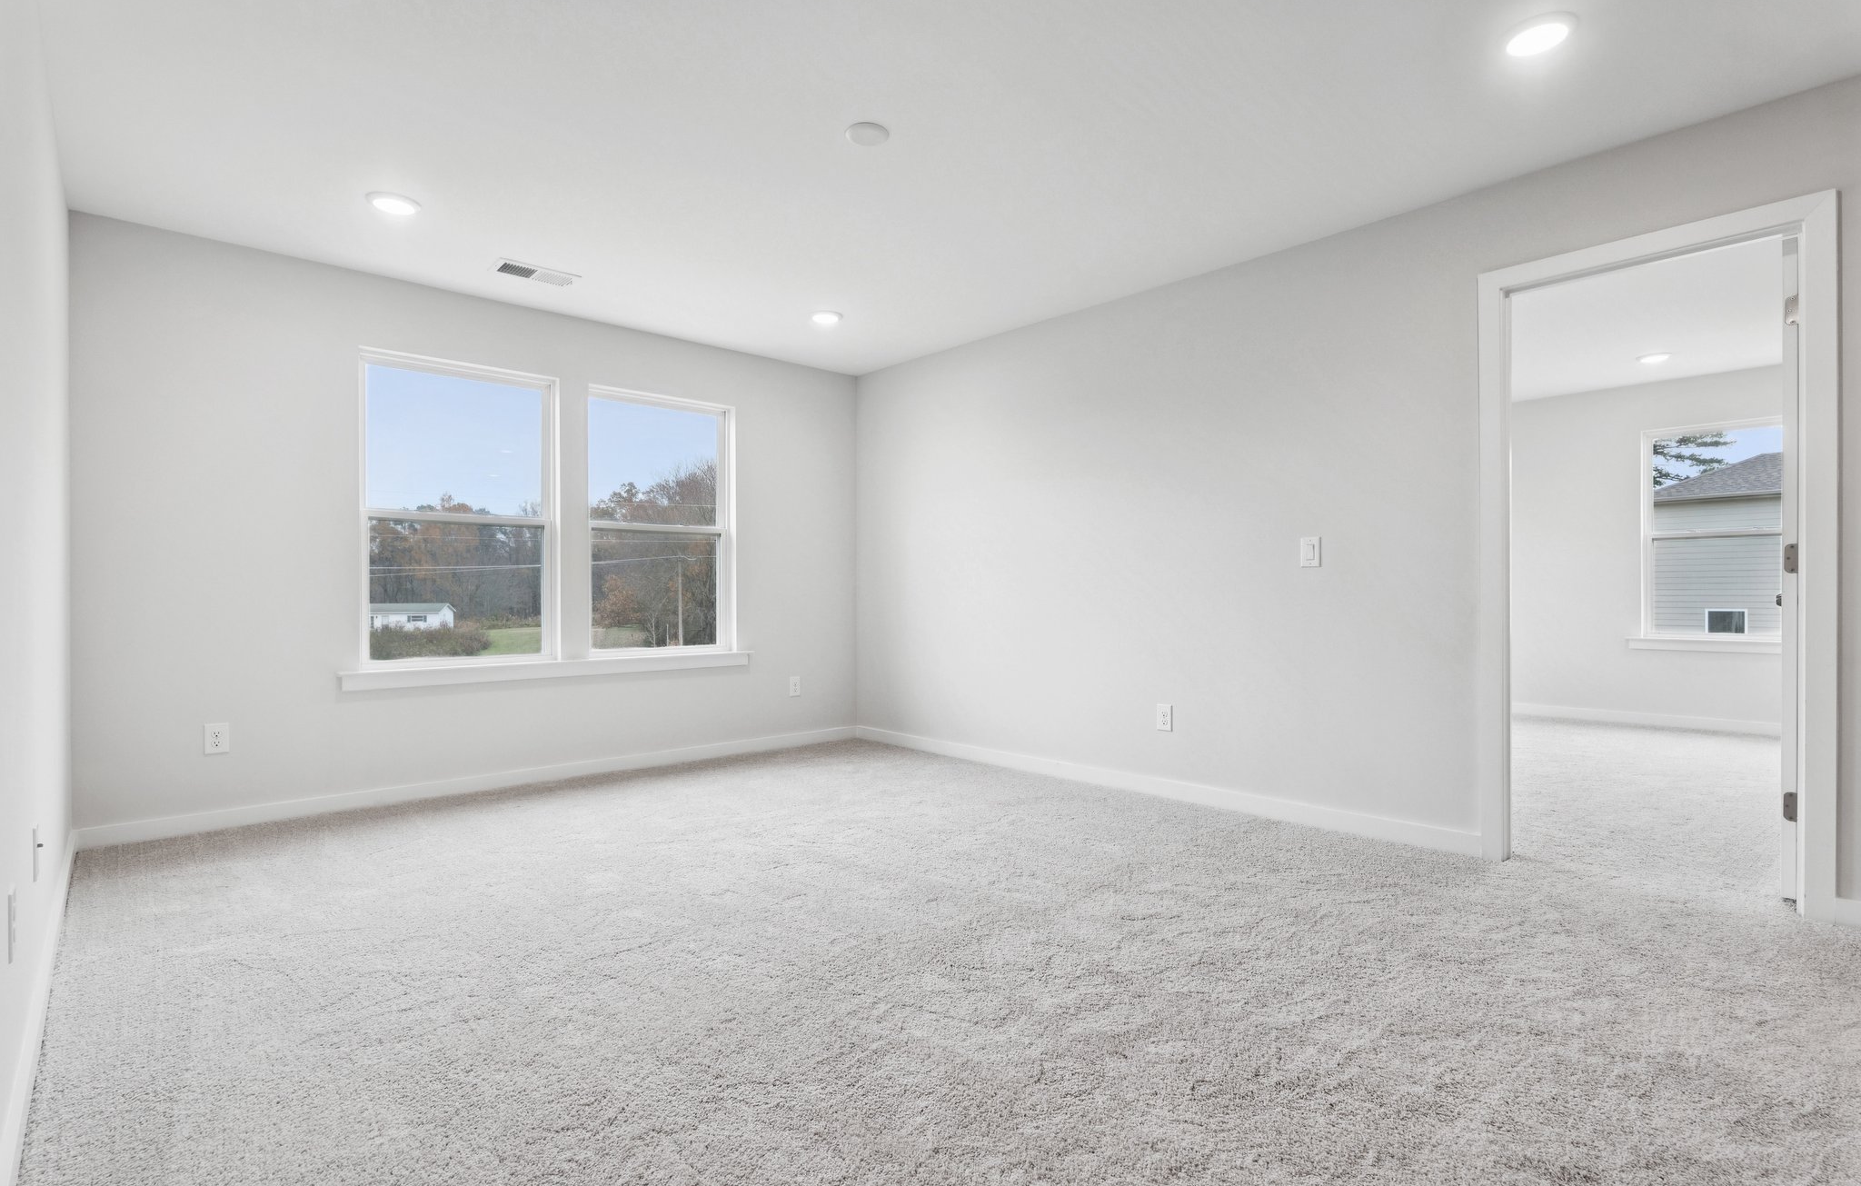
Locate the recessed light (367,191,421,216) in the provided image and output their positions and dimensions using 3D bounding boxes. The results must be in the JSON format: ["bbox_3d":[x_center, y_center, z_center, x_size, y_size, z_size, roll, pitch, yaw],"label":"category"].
[{"bbox_3d":[-2.012,-1.453,3.106,0.180,0.020,0.180,0,0,-41],"label":"recessed light"}]

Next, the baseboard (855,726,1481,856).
[{"bbox_3d":[0.750,0.921,4.290,0.016,0.089,3.580,0,0,-45],"label":"baseboard"}]

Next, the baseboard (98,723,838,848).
[{"bbox_3d":[-1.882,0.930,4.350,3.662,0.089,0.016,0,0,-41],"label":"baseboard"}]

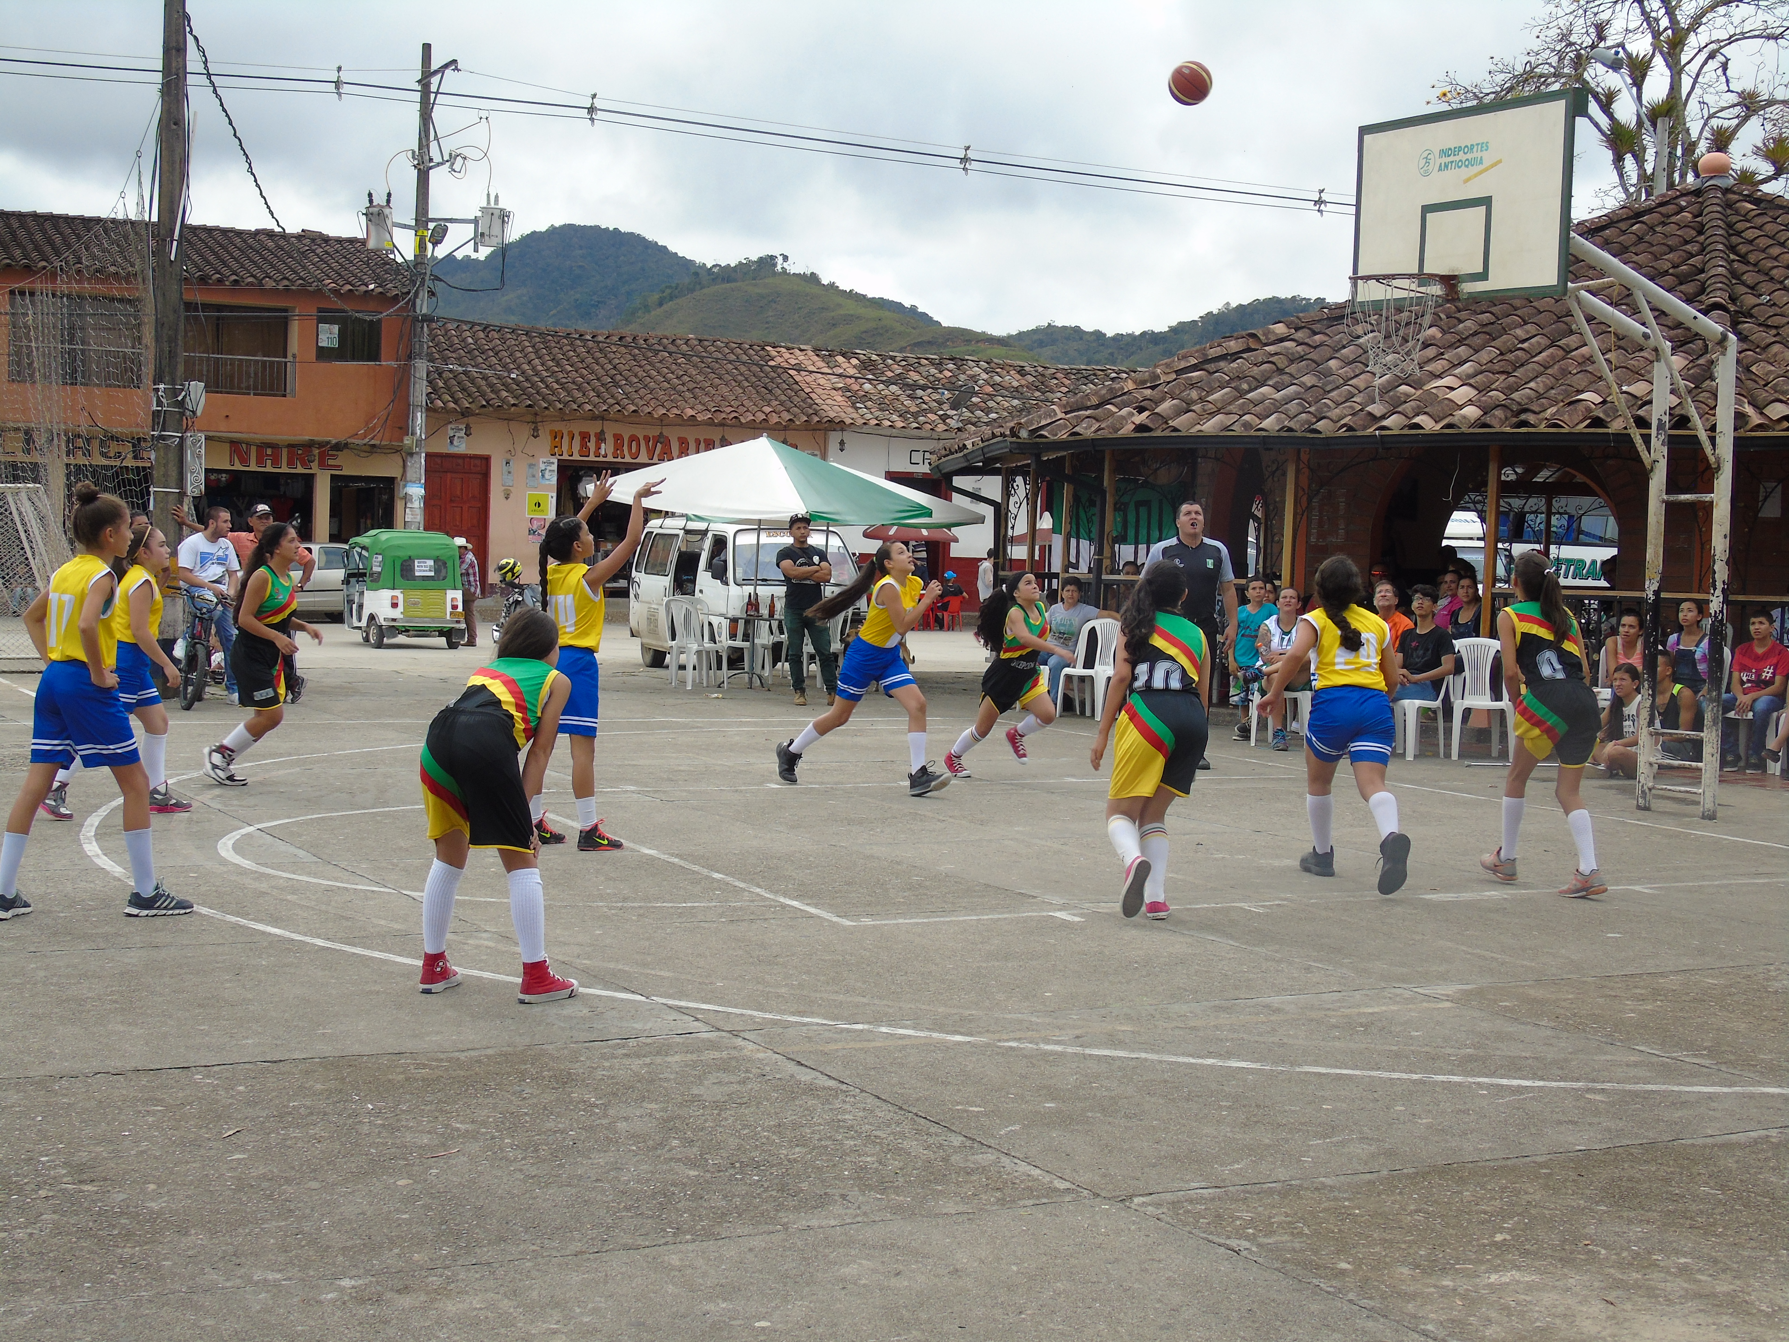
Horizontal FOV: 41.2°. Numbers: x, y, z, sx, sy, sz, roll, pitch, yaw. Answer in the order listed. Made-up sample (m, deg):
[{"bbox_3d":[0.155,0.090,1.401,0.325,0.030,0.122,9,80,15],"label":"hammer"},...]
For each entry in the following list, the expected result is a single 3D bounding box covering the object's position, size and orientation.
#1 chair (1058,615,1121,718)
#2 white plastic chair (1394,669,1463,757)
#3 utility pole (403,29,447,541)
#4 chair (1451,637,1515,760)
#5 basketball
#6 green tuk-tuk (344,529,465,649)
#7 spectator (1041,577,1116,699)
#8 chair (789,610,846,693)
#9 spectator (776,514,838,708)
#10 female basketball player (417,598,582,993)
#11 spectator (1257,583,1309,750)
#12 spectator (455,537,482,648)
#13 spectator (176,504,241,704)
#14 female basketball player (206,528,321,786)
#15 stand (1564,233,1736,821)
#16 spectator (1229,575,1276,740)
[{"bbox_3d":[1.748,-0.014,20.979,0.480,0.870,0.520,3,3,31],"label":"chair"},{"bbox_3d":[3.786,0.202,17.587,0.520,0.870,0.540,4,4,36],"label":"white plastic chair"},{"bbox_3d":[-8.501,-6.003,42.451,0.340,10.341,0.340,2,3,0],"label":"utility pole"},{"bbox_3d":[4.395,0.212,17.709,0.490,0.870,0.540,2,3,9],"label":"chair"},{"bbox_3d":[1.584,-3.136,12.700,0.237,0.237,0.237,2,3,0],"label":"basketball"},{"bbox_3d":[-7.216,-1.217,34.759,1.300,1.700,2.600,0,3,-26],"label":"green tuk-tuk"},{"bbox_3d":[1.661,-0.217,21.069,0.740,1.240,0.720,2,3,6],"label":"spectator"},{"bbox_3d":[-0.680,-0.261,24.266,0.540,0.880,0.520,1,3,-18],"label":"chair"},{"bbox_3d":[-0.770,-0.549,21.563,0.540,1.720,0.380,1,3,-3],"label":"spectator"},{"bbox_3d":[-1.232,0.394,7.422,0.480,1.176,0.600,4,3,33],"label":"female basketball player"},{"bbox_3d":[2.973,-0.037,18.270,0.520,1.253,0.780,3,3,20],"label":"spectator"},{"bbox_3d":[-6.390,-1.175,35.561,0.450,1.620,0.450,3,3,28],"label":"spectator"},{"bbox_3d":[-5.616,-0.551,19.561,0.520,1.621,0.550,1,3,-10],"label":"spectator"},{"bbox_3d":[-3.512,-0.092,13.271,0.660,1.480,0.500,3,3,27],"label":"female basketball player"},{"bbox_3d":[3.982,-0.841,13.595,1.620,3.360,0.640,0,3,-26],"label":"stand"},{"bbox_3d":[2.852,-0.094,18.819,0.400,1.306,0.320,3,3,16],"label":"spectator"}]

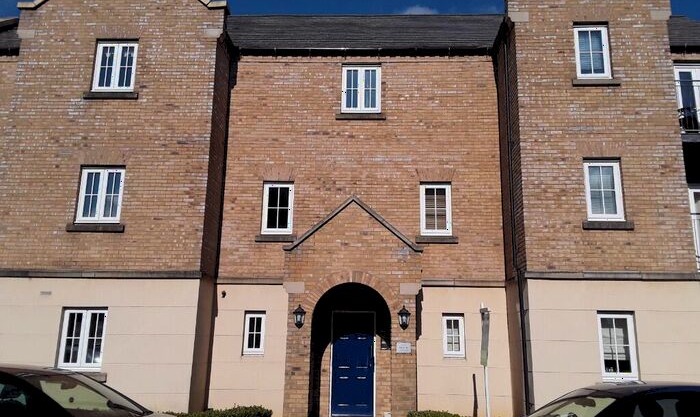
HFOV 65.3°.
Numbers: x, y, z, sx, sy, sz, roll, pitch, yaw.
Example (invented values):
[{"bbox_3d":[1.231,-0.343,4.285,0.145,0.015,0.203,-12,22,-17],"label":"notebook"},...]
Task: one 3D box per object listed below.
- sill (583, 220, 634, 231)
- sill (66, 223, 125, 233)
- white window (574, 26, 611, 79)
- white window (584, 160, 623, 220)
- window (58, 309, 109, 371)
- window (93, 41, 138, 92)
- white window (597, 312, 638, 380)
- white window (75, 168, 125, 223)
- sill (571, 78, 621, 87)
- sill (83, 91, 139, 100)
[{"bbox_3d":[4.613,0.331,9.795,0.895,0.155,0.160,0,-13,2],"label":"sill"},{"bbox_3d":[-4.951,0.401,10.701,1.140,0.160,0.160,0,-13,2],"label":"sill"},{"bbox_3d":[4.751,-3.029,10.704,0.654,1.088,0.100,0,-12,2],"label":"white window"},{"bbox_3d":[4.705,-0.303,10.128,0.661,1.094,0.100,0,-12,2],"label":"white window"},{"bbox_3d":[-5.062,2.509,10.400,0.828,1.104,0.100,0,-12,2],"label":"window"},{"bbox_3d":[-4.939,-2.967,11.565,0.915,1.160,0.090,0,-13,2],"label":"window"},{"bbox_3d":[4.625,2.386,9.441,0.665,1.150,0.090,0,-13,2],"label":"white window"},{"bbox_3d":[-4.980,-0.255,10.957,0.915,1.160,0.090,0,-13,2],"label":"white window"},{"bbox_3d":[4.666,-2.350,10.395,0.890,0.150,0.160,0,-13,2],"label":"sill"},{"bbox_3d":[-4.912,-2.309,11.319,1.145,0.156,0.160,0,-12,2],"label":"sill"}]

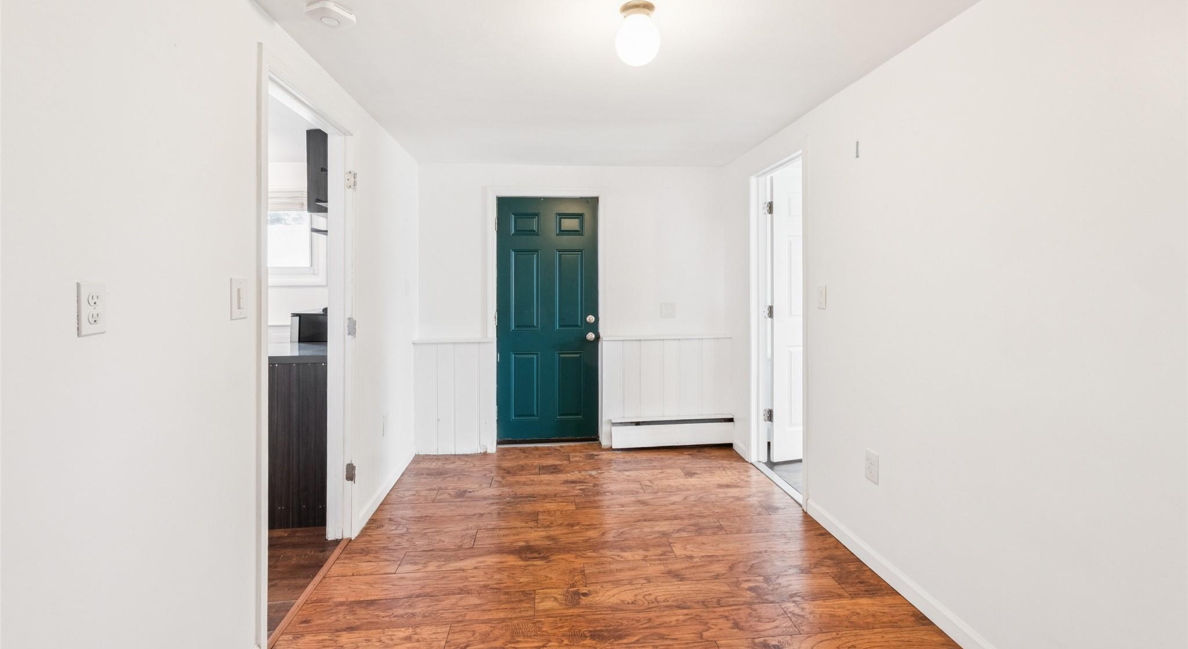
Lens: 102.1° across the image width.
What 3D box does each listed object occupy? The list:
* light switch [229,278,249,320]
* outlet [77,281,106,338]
[{"bbox_3d":[-1.123,-0.080,1.527,0.009,0.125,0.079,0,3,-6],"label":"light switch"},{"bbox_3d":[-1.070,-0.033,1.030,0.009,0.115,0.070,0,3,-6],"label":"outlet"}]

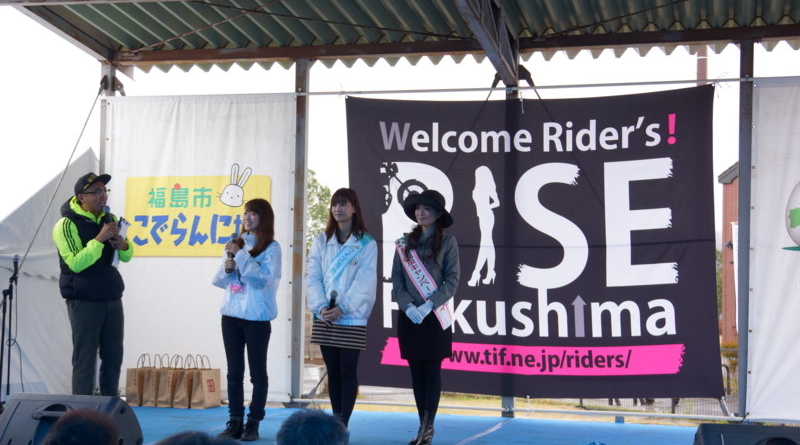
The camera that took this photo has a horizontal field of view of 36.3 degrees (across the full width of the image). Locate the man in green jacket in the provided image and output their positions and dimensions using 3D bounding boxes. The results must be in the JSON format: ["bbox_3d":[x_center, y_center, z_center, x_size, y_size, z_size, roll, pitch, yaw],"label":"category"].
[{"bbox_3d":[-2.174,0.540,8.731,0.410,1.800,0.520,-1,-4,31],"label":"man in green jacket"}]

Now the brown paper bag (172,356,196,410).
[{"bbox_3d":[-1.764,1.332,10.236,0.125,0.420,0.310,0,-4,15],"label":"brown paper bag"}]

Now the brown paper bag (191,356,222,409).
[{"bbox_3d":[-1.613,1.332,10.194,0.125,0.420,0.310,0,-4,15],"label":"brown paper bag"}]

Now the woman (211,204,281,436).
[{"bbox_3d":[-1.025,0.632,8.213,0.430,1.592,0.340,-1,-4,33],"label":"woman"}]

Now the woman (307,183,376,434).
[{"bbox_3d":[-0.384,0.602,8.112,0.460,1.662,0.310,0,-4,18],"label":"woman"}]

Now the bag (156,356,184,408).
[{"bbox_3d":[-1.904,1.332,10.275,0.125,0.420,0.310,0,-4,15],"label":"bag"}]

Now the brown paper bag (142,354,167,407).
[{"bbox_3d":[-2.042,1.332,10.313,0.125,0.420,0.310,0,-4,15],"label":"brown paper bag"}]

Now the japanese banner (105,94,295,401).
[{"bbox_3d":[-1.780,0.200,10.578,1.842,2.627,0.050,0,-4,15],"label":"japanese banner"}]

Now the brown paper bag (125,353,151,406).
[{"bbox_3d":[-2.167,1.332,10.348,0.125,0.420,0.310,0,-4,15],"label":"brown paper bag"}]

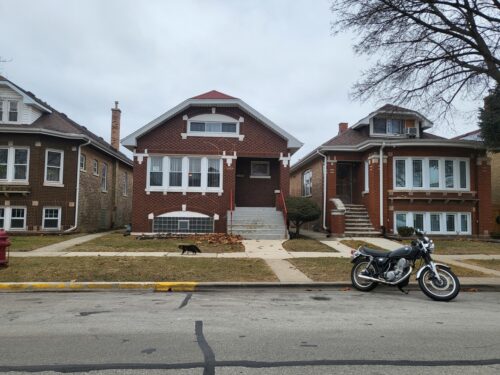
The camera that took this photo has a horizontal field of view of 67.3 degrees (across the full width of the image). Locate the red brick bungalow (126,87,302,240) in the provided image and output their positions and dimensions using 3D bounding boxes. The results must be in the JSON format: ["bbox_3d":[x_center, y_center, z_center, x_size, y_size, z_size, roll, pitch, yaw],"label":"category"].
[{"bbox_3d":[-1.950,-0.876,21.581,7.780,6.700,12.500,1,-4,-4],"label":"red brick bungalow"}]

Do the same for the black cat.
[{"bbox_3d":[-1.838,1.928,11.600,0.730,0.300,0.170,1,-4,-4],"label":"black cat"}]

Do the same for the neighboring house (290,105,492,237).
[{"bbox_3d":[6.620,-0.592,22.802,8.400,6.550,12.500,1,-4,-4],"label":"neighboring house"}]

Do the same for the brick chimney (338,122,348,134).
[{"bbox_3d":[5.371,-3.304,21.500,0.450,0.750,0.470,1,-4,-4],"label":"brick chimney"}]

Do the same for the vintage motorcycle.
[{"bbox_3d":[2.850,1.472,7.133,2.070,1.150,0.780,-3,-5,39],"label":"vintage motorcycle"}]

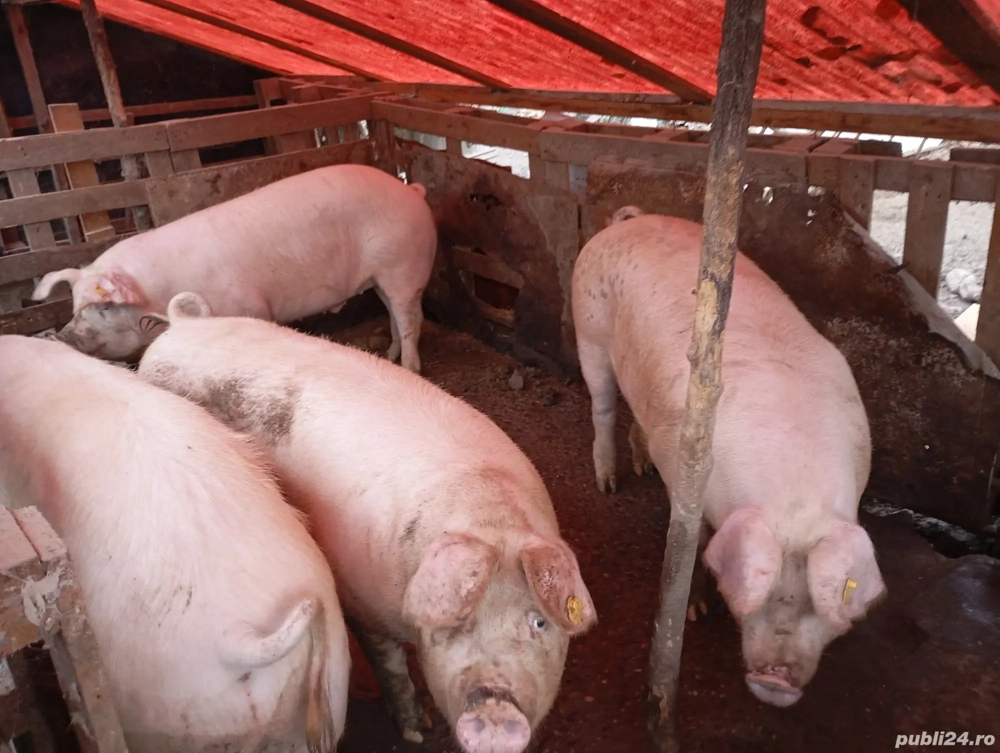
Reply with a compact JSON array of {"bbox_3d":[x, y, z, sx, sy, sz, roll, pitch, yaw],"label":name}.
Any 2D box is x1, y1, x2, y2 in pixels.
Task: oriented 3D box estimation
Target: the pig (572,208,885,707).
[{"bbox_3d":[0.461,0.135,1.940,0.440,0.810,1.360,-2,24,-5],"label":"pig"}]

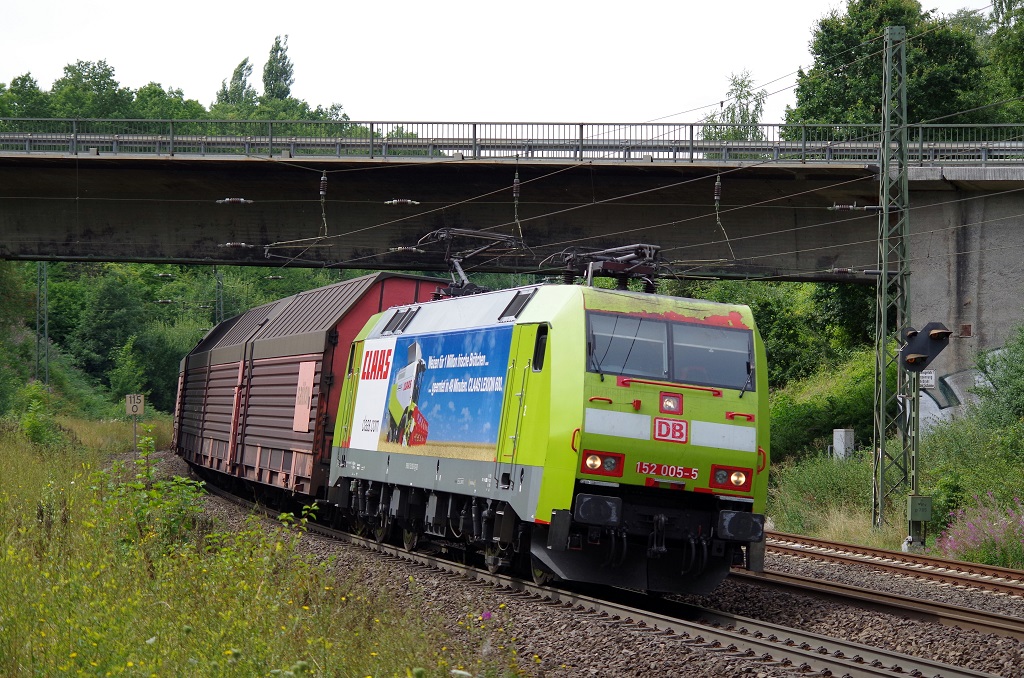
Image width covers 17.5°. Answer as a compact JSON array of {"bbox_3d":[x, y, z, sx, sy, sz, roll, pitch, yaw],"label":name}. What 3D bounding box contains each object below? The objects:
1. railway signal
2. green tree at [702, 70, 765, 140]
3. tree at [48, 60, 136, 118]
[{"bbox_3d":[7.835,0.157,62.800,0.930,0.930,0.450,0,-1,-15],"label":"railway signal"},{"bbox_3d":[7.063,-6.071,105.953,2.200,5.000,2.200,0,-1,0],"label":"green tree"},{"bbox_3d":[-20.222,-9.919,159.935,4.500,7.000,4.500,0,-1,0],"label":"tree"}]

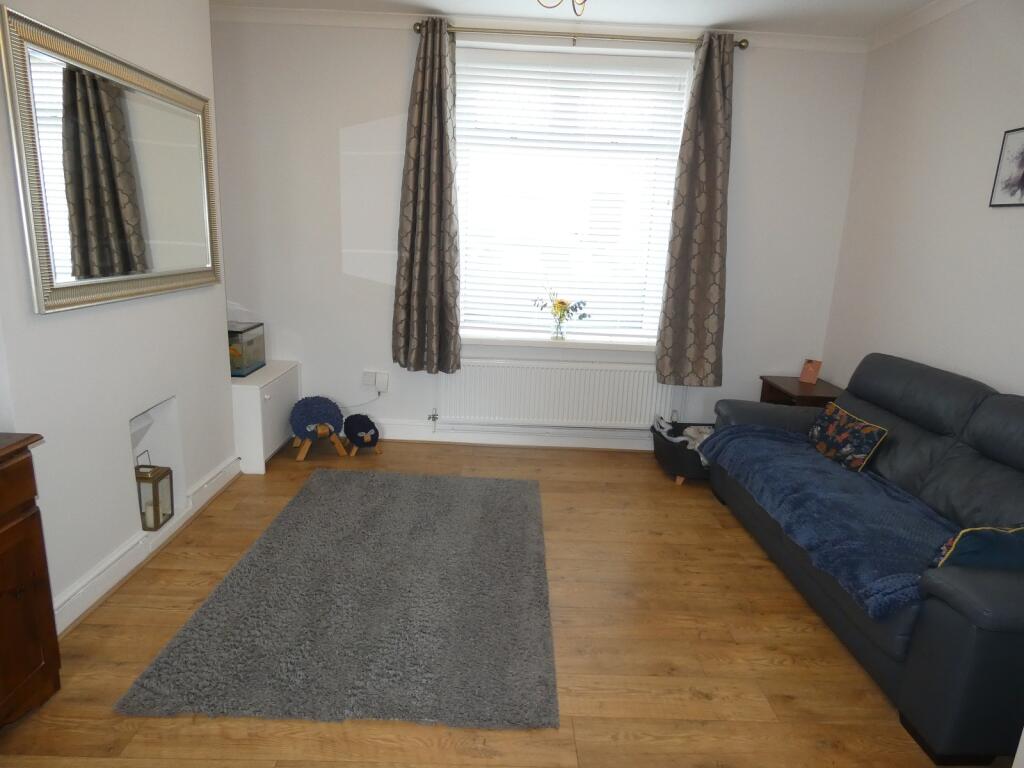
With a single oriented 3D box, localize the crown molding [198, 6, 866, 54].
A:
[{"bbox_3d":[0.127,-2.223,3.684,4.266,0.078,0.074,3,15,0],"label":"crown molding"}]

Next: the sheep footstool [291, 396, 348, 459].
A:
[{"bbox_3d":[-1.318,0.279,4.055,0.360,0.386,0.360,-4,16,-24],"label":"sheep footstool"}]

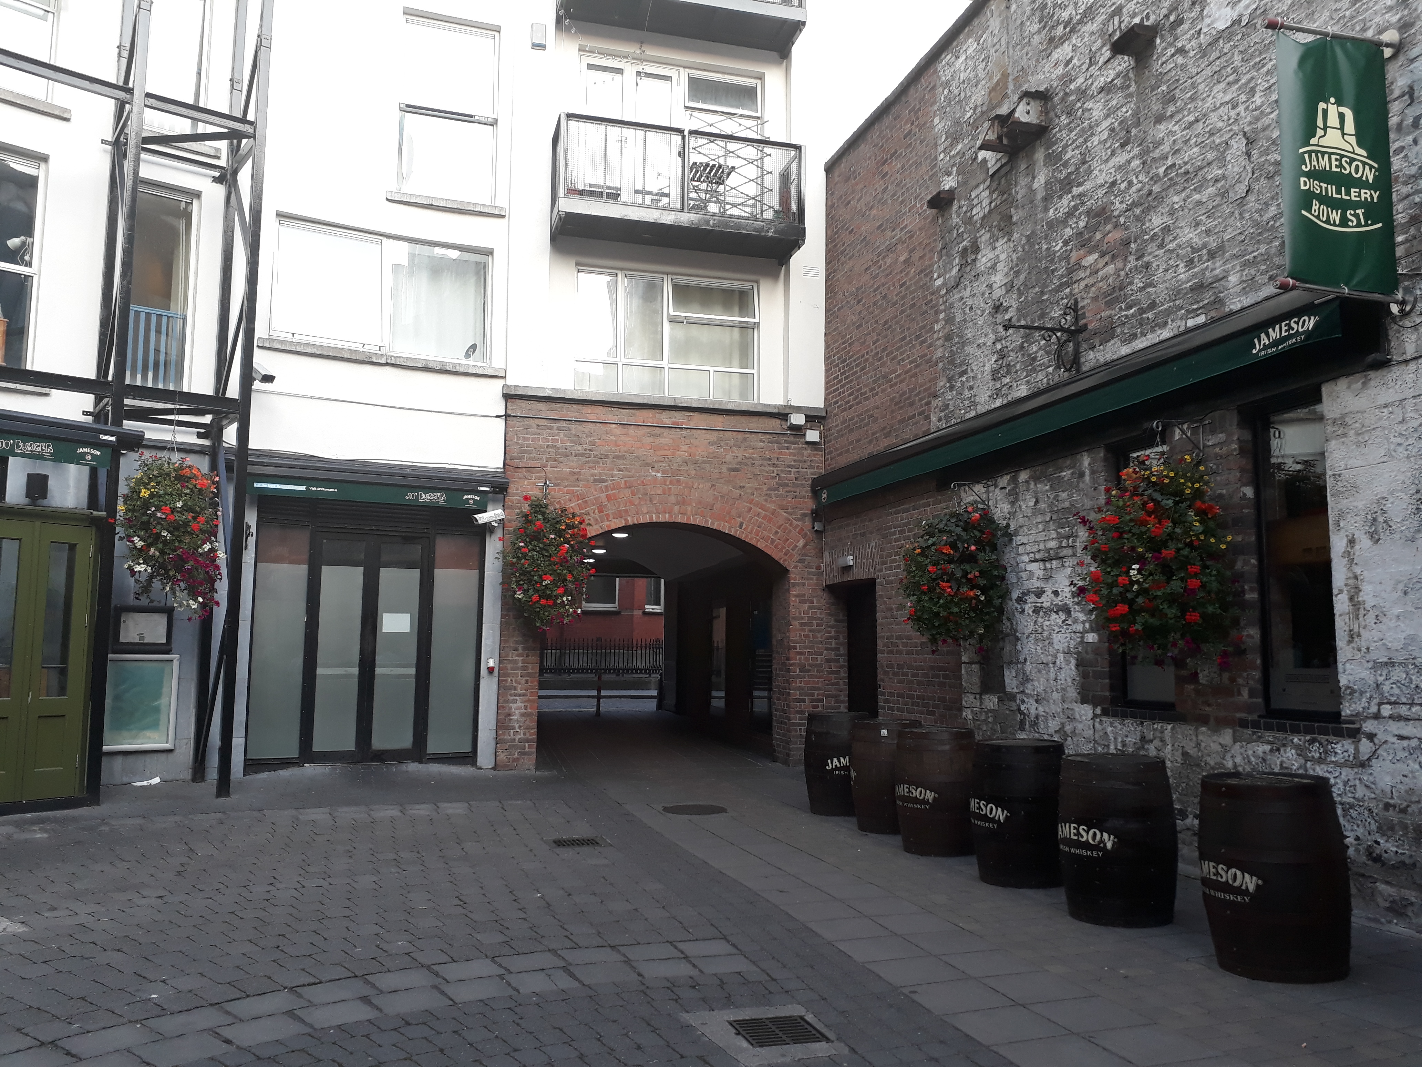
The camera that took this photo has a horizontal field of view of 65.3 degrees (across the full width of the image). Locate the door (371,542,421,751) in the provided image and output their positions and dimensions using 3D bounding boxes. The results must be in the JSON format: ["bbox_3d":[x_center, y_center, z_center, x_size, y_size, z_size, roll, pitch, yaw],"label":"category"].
[{"bbox_3d":[-3.576,1.282,12.645,0.470,2.350,0.070,2,-6,-17],"label":"door"}]

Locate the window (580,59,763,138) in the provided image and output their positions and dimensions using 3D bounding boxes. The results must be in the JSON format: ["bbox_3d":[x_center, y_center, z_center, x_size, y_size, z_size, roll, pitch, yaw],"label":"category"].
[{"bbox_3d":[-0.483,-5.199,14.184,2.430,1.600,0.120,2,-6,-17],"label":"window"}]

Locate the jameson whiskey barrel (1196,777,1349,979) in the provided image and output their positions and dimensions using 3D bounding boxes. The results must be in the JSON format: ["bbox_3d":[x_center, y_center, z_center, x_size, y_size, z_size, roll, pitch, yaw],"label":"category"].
[{"bbox_3d":[2.770,1.666,5.478,0.670,0.900,0.670,1,-6,-6],"label":"jameson whiskey barrel"}]

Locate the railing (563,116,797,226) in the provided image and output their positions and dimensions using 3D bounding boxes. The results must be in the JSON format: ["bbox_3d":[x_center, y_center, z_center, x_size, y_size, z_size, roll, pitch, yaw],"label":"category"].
[{"bbox_3d":[-0.431,-4.232,13.506,2.970,1.070,0.950,2,-6,-17],"label":"railing"}]

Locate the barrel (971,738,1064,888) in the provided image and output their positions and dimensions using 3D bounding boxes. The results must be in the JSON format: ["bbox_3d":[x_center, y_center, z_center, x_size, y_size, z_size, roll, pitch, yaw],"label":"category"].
[{"bbox_3d":[2.069,1.852,7.408,0.655,0.890,0.655,3,-6,-26],"label":"barrel"}]

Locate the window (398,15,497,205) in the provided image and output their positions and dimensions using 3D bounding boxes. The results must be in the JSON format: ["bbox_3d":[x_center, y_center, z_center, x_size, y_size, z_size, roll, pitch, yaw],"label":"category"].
[{"bbox_3d":[-3.147,-5.080,13.351,1.170,2.200,0.120,2,-6,-17],"label":"window"}]

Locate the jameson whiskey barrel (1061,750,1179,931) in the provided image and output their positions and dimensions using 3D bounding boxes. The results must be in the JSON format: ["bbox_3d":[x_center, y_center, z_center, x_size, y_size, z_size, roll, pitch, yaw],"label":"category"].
[{"bbox_3d":[2.366,1.761,6.458,0.655,0.890,0.655,3,-6,-23],"label":"jameson whiskey barrel"}]

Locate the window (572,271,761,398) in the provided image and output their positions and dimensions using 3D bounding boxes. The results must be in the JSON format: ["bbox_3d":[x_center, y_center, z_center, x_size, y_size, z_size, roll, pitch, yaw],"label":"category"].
[{"bbox_3d":[-0.539,-2.455,13.897,2.380,1.550,0.120,2,-6,-17],"label":"window"}]

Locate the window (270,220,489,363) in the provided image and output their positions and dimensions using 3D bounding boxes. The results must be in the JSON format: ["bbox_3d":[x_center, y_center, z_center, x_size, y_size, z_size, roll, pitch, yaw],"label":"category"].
[{"bbox_3d":[-3.737,-2.775,12.803,2.477,1.391,0.140,4,-7,-27],"label":"window"}]

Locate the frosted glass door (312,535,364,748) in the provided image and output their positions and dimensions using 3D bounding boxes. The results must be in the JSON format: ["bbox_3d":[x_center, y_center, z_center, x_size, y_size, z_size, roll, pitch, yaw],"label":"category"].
[{"bbox_3d":[-4.159,1.253,12.468,0.480,2.370,0.070,2,-6,-17],"label":"frosted glass door"}]

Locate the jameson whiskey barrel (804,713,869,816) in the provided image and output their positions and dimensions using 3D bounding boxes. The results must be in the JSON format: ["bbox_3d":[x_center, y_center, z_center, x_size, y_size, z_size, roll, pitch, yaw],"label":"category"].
[{"bbox_3d":[1.212,2.164,10.466,0.650,0.900,0.650,2,-6,-11],"label":"jameson whiskey barrel"}]

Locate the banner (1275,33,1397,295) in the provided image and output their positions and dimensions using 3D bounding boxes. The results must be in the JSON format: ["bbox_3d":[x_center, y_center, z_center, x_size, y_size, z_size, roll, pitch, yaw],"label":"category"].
[{"bbox_3d":[3.425,-2.023,6.069,0.760,1.420,0.070,2,-6,-17],"label":"banner"}]

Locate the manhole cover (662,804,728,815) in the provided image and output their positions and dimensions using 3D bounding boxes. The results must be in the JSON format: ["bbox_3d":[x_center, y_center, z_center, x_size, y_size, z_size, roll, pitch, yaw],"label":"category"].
[{"bbox_3d":[-0.150,2.580,10.320,0.620,0.040,0.620,1,-6,0],"label":"manhole cover"}]

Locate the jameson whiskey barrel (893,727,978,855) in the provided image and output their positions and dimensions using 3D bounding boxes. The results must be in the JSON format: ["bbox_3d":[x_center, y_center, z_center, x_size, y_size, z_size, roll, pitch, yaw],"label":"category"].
[{"bbox_3d":[1.746,1.972,8.549,0.650,0.900,0.650,0,-6,0],"label":"jameson whiskey barrel"}]

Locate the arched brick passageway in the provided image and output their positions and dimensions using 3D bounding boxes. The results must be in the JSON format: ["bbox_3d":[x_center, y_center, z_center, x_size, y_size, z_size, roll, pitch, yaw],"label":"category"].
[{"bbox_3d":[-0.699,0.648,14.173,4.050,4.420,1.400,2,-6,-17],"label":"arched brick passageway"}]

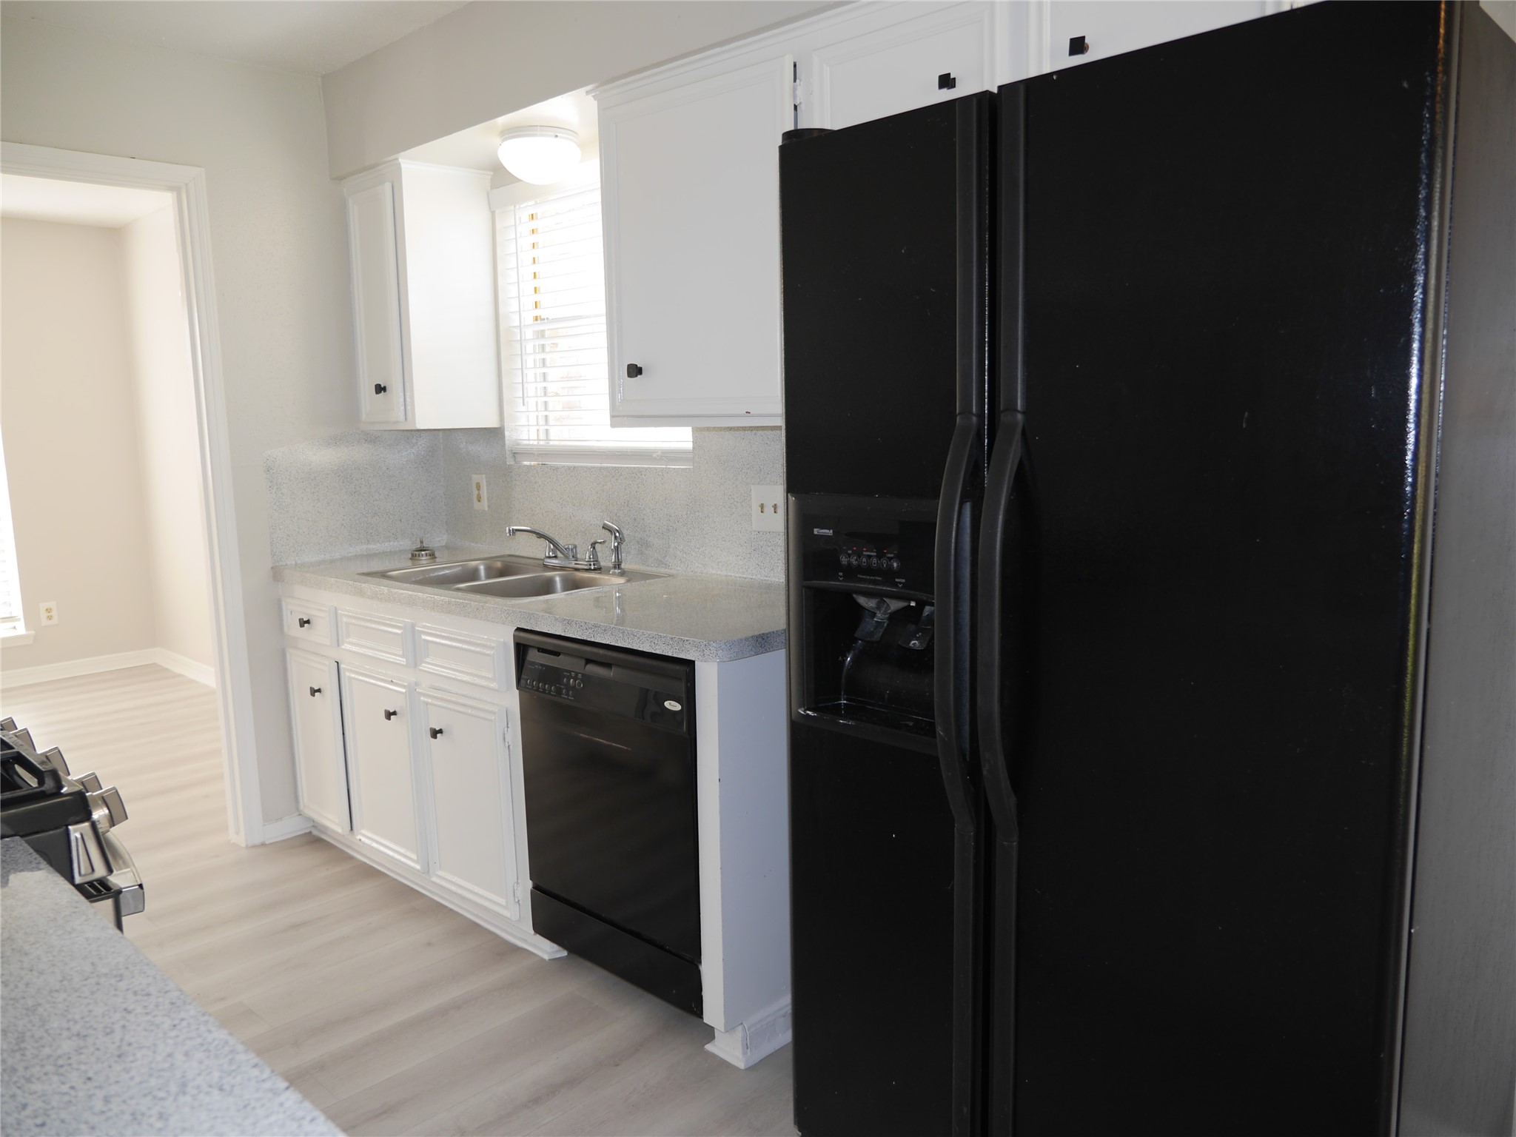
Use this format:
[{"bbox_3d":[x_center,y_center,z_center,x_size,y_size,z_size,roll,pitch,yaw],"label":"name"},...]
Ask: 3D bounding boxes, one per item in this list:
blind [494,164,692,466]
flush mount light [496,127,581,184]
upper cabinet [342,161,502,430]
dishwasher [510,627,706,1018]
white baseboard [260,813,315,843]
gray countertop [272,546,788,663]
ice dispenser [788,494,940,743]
[{"bbox_3d":[-0.515,-0.749,3.119,0.865,0.855,0.065,6,11,42],"label":"blind"},{"bbox_3d":[-0.605,-1.142,2.935,0.234,0.128,0.234,-1,8,0],"label":"flush mount light"},{"bbox_3d":[-1.109,-0.865,3.458,0.369,0.806,0.320,6,11,42],"label":"upper cabinet"},{"bbox_3d":[-0.149,0.531,2.567,0.612,0.832,0.598,6,11,42],"label":"dishwasher"},{"bbox_3d":[-1.547,0.856,3.449,0.017,0.072,0.168,6,11,42],"label":"white baseboard"},{"bbox_3d":[-0.595,0.050,2.919,1.999,0.038,0.627,6,11,42],"label":"gray countertop"},{"bbox_3d":[0.197,0.078,1.708,0.305,0.394,0.110,6,11,42],"label":"ice dispenser"}]

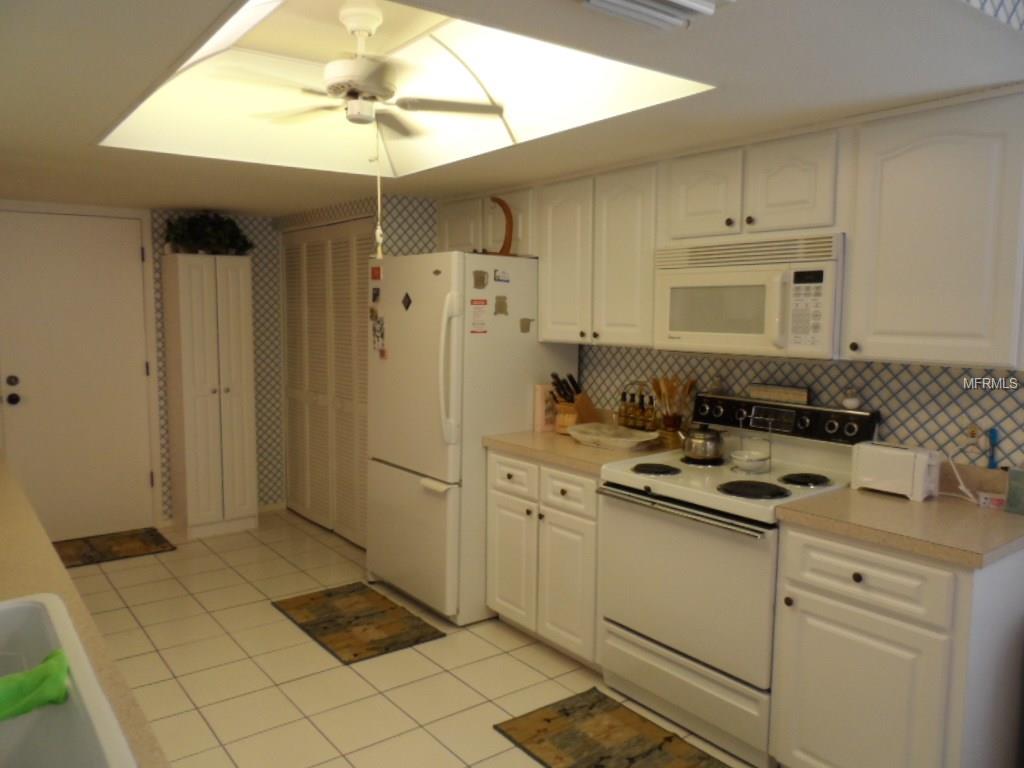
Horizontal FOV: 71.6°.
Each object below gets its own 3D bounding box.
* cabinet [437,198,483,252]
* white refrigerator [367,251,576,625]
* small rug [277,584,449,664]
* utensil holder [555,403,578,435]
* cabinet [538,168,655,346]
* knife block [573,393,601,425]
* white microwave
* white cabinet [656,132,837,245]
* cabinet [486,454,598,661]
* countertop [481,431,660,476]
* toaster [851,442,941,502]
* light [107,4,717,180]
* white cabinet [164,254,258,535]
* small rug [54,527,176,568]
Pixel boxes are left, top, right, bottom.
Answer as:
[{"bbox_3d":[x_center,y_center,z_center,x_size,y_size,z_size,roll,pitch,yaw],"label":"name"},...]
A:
[{"bbox_3d":[-0.171,-0.858,4.082,0.336,0.340,0.460,-3,7,-38],"label":"cabinet"},{"bbox_3d":[-0.253,0.238,3.901,0.790,1.803,0.831,-4,7,-39],"label":"white refrigerator"},{"bbox_3d":[-0.793,1.172,3.563,0.501,0.010,0.852,-4,7,-39],"label":"small rug"},{"bbox_3d":[0.293,0.175,3.643,0.090,0.150,0.095,-4,7,-39],"label":"utensil holder"},{"bbox_3d":[0.484,-0.547,3.275,0.336,0.738,0.740,-3,7,-38],"label":"cabinet"},{"bbox_3d":[0.369,0.151,3.666,0.160,0.195,0.100,-4,7,-39],"label":"knife block"},{"bbox_3d":[0.967,-0.330,2.742,0.367,0.426,0.756,-4,7,-39],"label":"white microwave"},{"bbox_3d":[0.942,-0.700,2.682,0.336,0.308,0.750,-3,7,-38],"label":"white cabinet"},{"bbox_3d":[0.353,0.747,3.376,0.619,0.855,0.762,-4,7,-39],"label":"cabinet"},{"bbox_3d":[0.355,0.302,3.333,0.642,0.042,0.778,-4,7,-39],"label":"countertop"},{"bbox_3d":[1.279,0.280,2.369,0.150,0.168,0.234,-3,7,-38],"label":"toaster"},{"bbox_3d":[-0.522,-1.067,2.412,1.235,0.330,1.840,-3,7,-38],"label":"light"},{"bbox_3d":[-2.074,0.080,4.906,0.447,1.860,0.420,-3,7,-38],"label":"white cabinet"},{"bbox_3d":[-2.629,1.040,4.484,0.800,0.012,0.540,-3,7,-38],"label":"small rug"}]

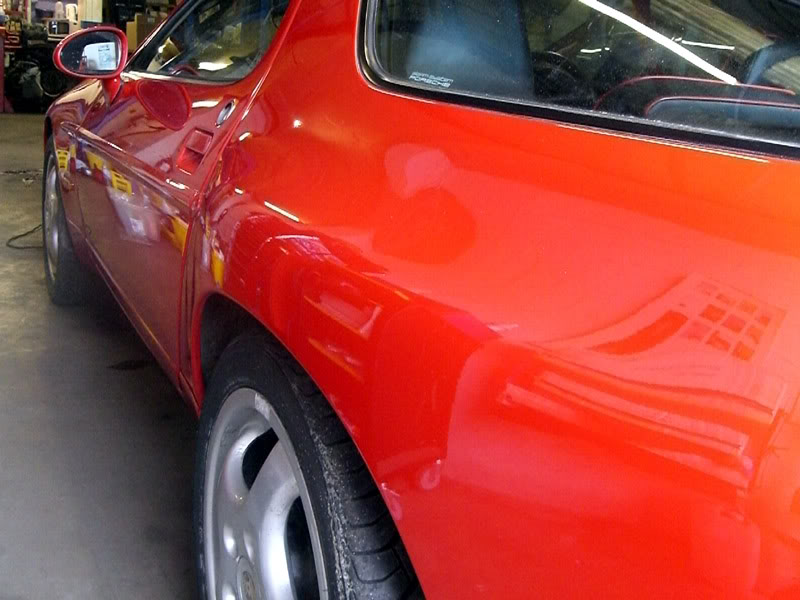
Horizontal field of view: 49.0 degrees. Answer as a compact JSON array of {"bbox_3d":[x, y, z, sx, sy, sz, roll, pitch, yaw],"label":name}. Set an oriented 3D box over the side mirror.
[{"bbox_3d":[-0.853,-0.652,2.420,0.200,0.190,0.140,-2,16,-28],"label":"side mirror"}]

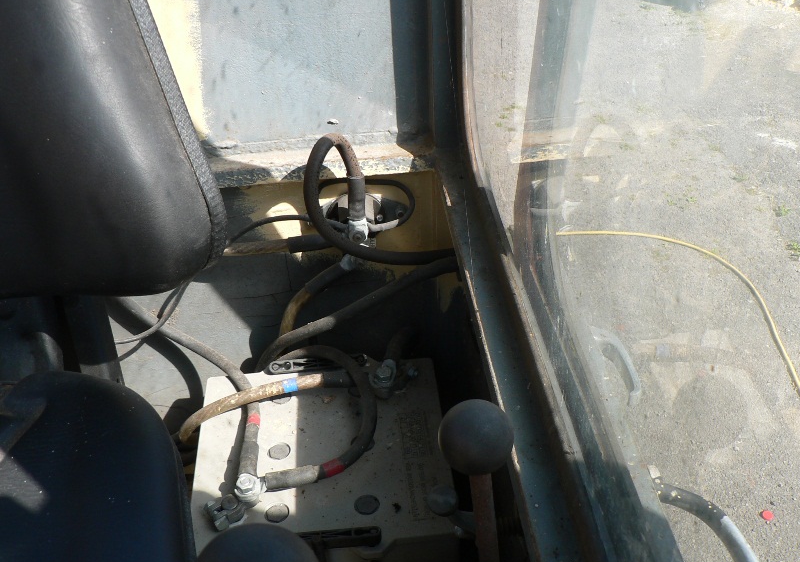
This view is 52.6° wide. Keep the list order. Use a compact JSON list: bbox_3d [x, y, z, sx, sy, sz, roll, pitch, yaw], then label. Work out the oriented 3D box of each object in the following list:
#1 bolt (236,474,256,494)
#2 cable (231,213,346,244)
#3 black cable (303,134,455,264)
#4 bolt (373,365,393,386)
[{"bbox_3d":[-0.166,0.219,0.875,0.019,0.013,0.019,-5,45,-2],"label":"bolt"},{"bbox_3d":[-0.125,-0.058,0.882,0.130,0.036,0.035,-5,45,-2],"label":"cable"},{"bbox_3d":[-0.020,-0.087,0.865,0.161,0.174,0.062,-5,45,-2],"label":"black cable"},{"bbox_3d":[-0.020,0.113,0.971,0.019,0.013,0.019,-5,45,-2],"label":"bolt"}]

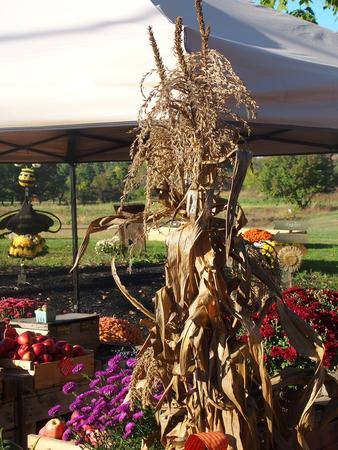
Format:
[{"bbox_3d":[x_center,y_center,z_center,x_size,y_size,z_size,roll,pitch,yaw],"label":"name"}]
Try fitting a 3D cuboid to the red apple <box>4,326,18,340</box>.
[{"bbox_3d":[-0.908,0.626,5.100,0.077,0.072,0.077,-1,0,0],"label":"red apple"}]

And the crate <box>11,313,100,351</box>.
[{"bbox_3d":[-0.725,0.748,5.689,0.303,0.290,0.523,-1,0,31],"label":"crate"}]

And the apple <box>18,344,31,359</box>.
[{"bbox_3d":[-0.804,0.704,4.920,0.073,0.068,0.073,-1,0,0],"label":"apple"}]

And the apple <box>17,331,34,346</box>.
[{"bbox_3d":[-0.816,0.645,5.030,0.080,0.074,0.080,-1,0,0],"label":"apple"}]

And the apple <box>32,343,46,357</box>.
[{"bbox_3d":[-0.726,0.697,4.950,0.074,0.069,0.074,-1,0,0],"label":"apple"}]

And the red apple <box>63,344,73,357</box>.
[{"bbox_3d":[-0.585,0.721,5.100,0.066,0.061,0.066,-1,0,0],"label":"red apple"}]

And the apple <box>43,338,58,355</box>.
[{"bbox_3d":[-0.680,0.694,5.070,0.076,0.071,0.076,-1,0,0],"label":"apple"}]

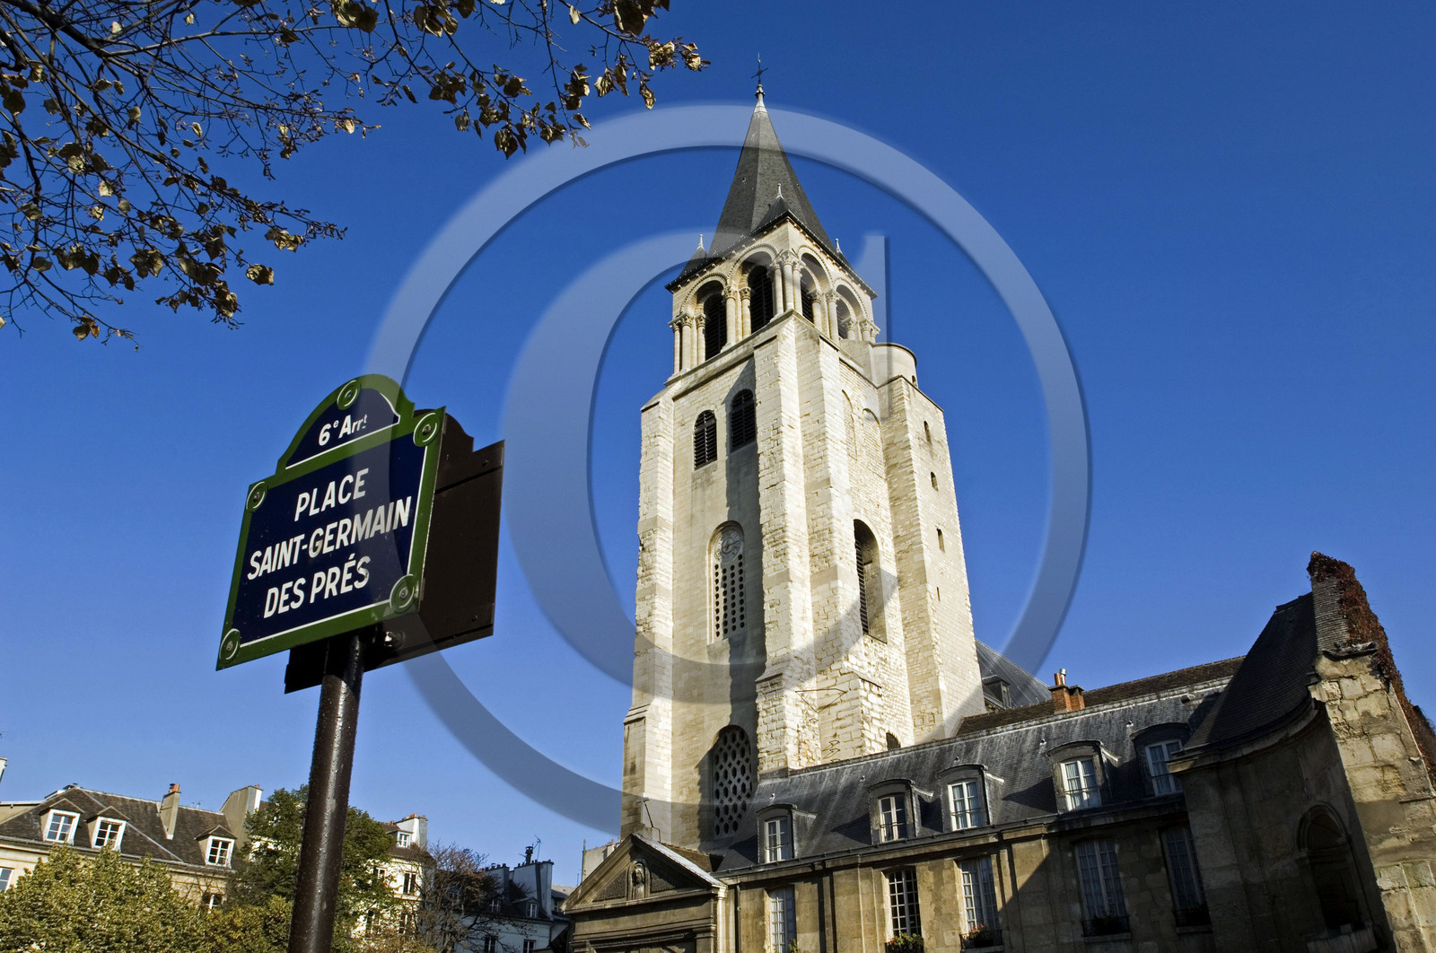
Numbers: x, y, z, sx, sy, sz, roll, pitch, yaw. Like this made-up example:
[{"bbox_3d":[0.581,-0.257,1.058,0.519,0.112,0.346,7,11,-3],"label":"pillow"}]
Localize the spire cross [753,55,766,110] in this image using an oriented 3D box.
[{"bbox_3d":[2.926,-27.419,69.094,1.350,6.020,0.700,-24,-37,34],"label":"spire cross"}]

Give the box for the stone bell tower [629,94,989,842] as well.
[{"bbox_3d":[3.795,-0.428,50.690,11.752,55.952,12.480,-25,-39,34],"label":"stone bell tower"}]

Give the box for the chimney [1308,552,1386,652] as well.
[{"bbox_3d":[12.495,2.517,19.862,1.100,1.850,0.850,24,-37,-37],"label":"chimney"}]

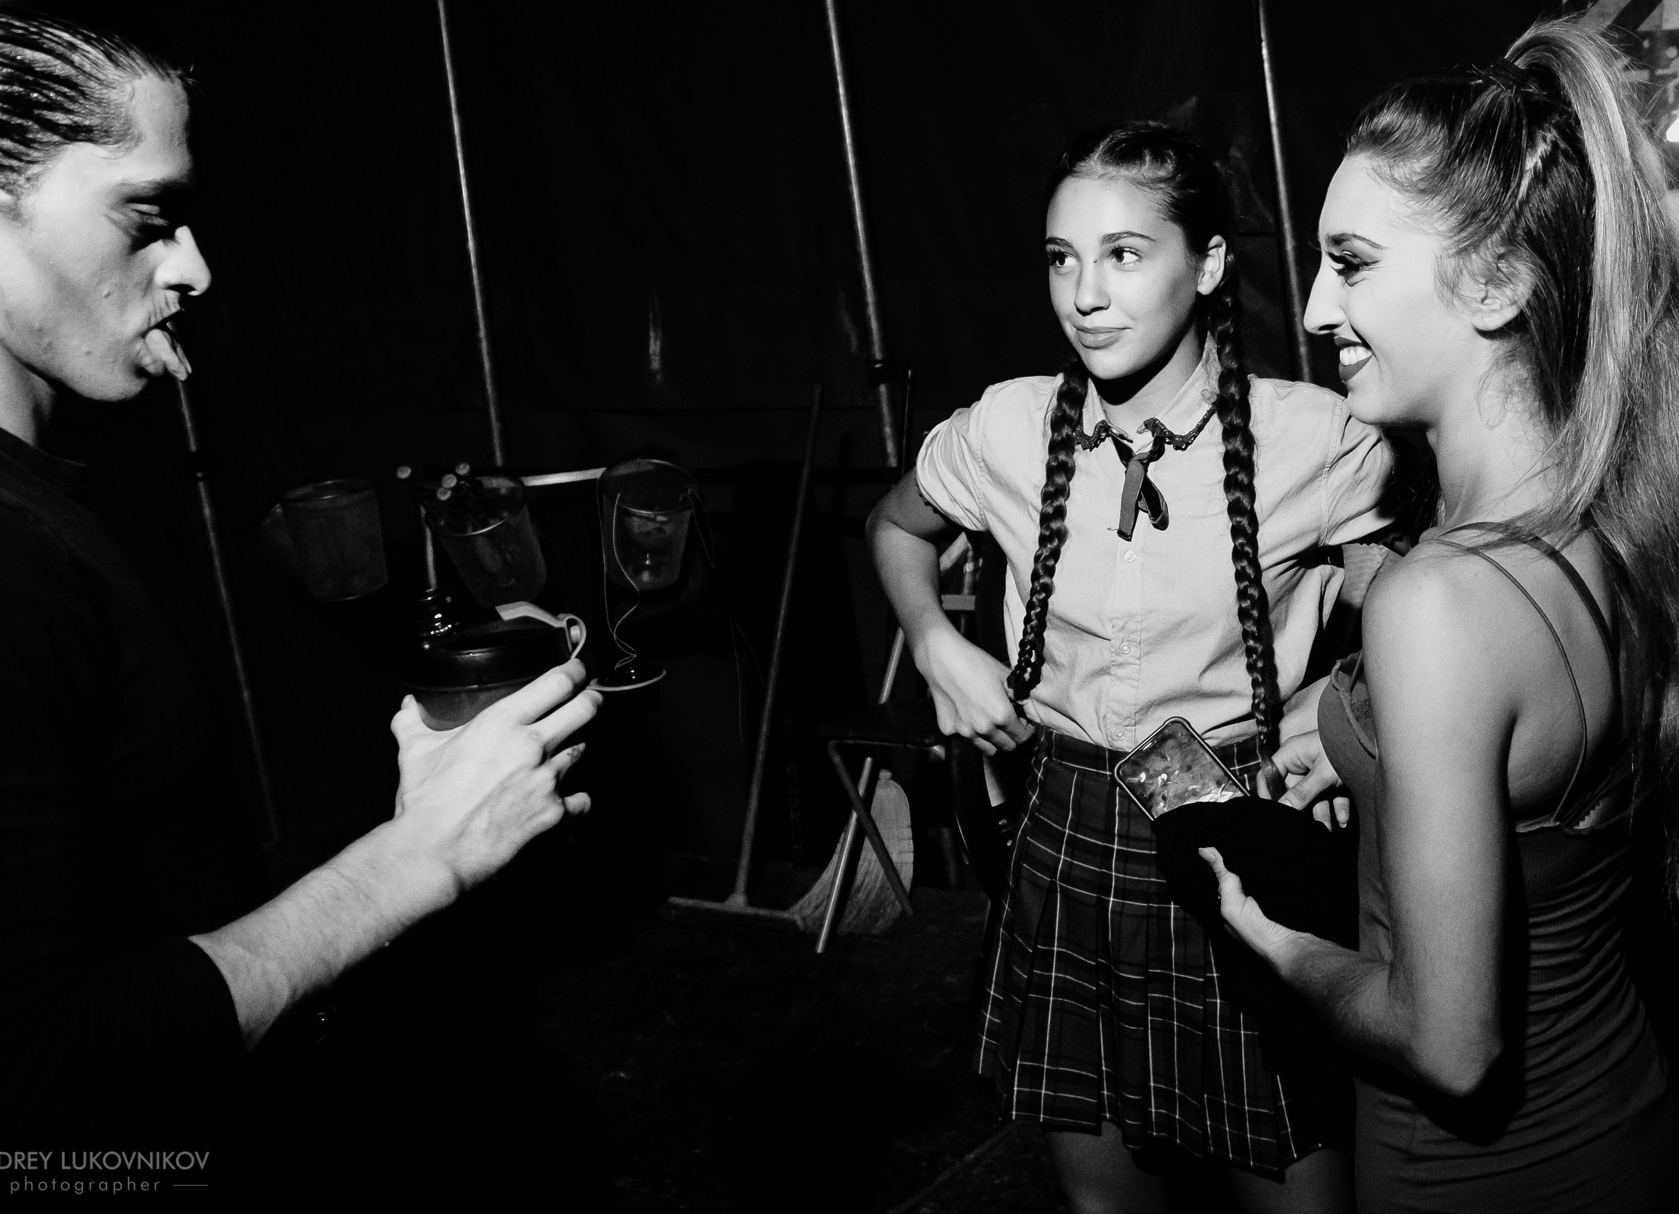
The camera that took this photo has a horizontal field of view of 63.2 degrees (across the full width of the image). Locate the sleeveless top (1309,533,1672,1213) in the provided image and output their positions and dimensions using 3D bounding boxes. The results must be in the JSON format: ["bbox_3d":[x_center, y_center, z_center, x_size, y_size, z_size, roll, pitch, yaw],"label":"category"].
[{"bbox_3d":[0.513,0.198,1.049,0.250,0.580,0.320,11,19,37],"label":"sleeveless top"}]

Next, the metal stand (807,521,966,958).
[{"bbox_3d":[0.180,0.310,3.045,0.380,0.870,0.420,7,17,26],"label":"metal stand"}]

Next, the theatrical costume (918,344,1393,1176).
[{"bbox_3d":[0.327,0.131,1.403,0.450,0.790,0.290,5,16,22],"label":"theatrical costume"}]

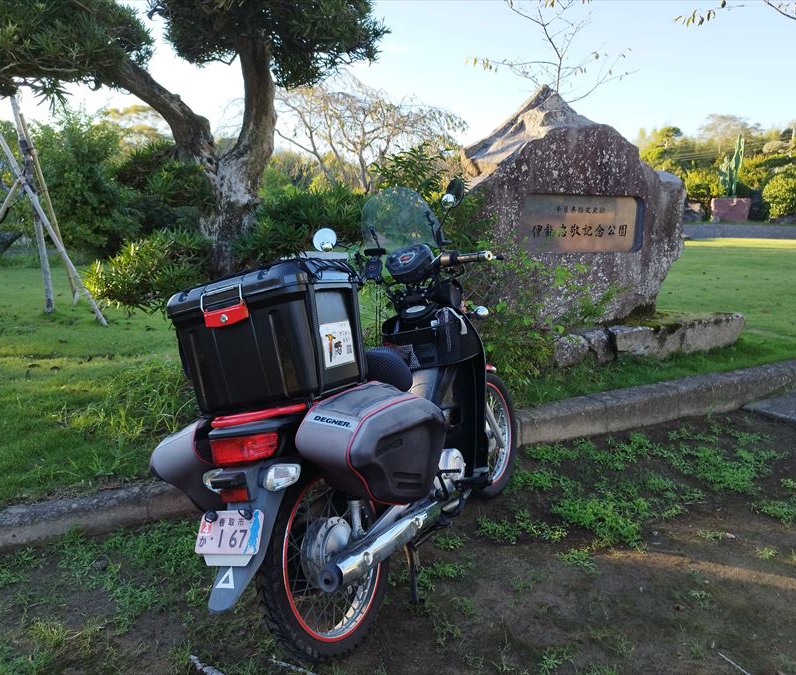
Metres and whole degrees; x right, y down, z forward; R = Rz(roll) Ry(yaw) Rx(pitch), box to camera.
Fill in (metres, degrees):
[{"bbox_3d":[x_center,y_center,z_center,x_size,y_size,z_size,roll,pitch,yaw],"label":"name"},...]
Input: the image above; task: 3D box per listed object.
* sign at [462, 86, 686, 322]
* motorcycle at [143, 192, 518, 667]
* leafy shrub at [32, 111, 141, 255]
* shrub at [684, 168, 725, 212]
[{"bbox_3d":[1.534,-1.165,5.550,1.800,2.050,0.950,-2,11,-7],"label":"sign"},{"bbox_3d":[-0.035,0.167,2.329,0.820,1.380,1.950,-5,7,31],"label":"motorcycle"},{"bbox_3d":[-6.989,-3.433,14.000,2.300,3.250,2.200,0,11,0],"label":"leafy shrub"},{"bbox_3d":[14.348,-6.949,29.500,2.100,2.200,1.900,0,11,0],"label":"shrub"}]

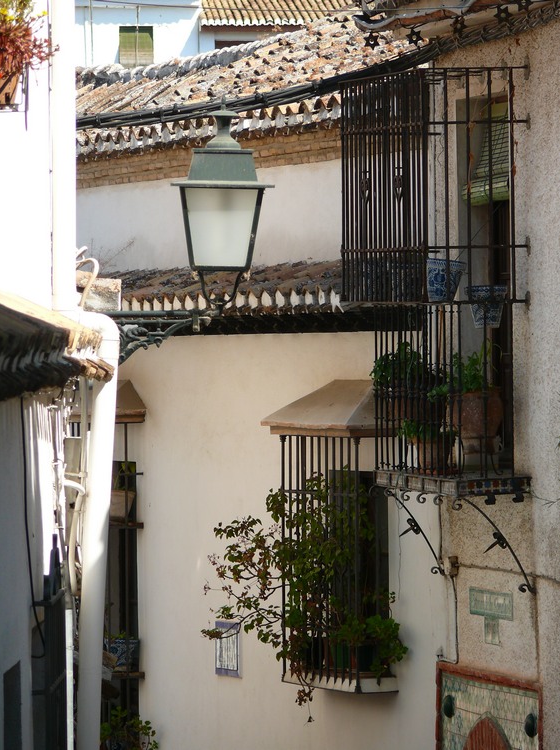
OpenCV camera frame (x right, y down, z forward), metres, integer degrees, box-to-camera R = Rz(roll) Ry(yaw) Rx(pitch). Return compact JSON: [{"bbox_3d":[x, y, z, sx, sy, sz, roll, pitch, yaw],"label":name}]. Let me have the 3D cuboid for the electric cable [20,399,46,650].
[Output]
[{"bbox_3d":[-1.003,0.620,21.500,0.100,1.050,0.150,-1,1,0],"label":"electric cable"}]

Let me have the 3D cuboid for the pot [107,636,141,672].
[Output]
[{"bbox_3d":[-1.036,1.848,35.000,0.215,0.215,0.215,-1,1,0],"label":"pot"}]

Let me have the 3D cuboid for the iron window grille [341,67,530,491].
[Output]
[{"bbox_3d":[0.854,-0.534,29.297,0.600,2.270,1.450,-1,1,-18],"label":"iron window grille"}]

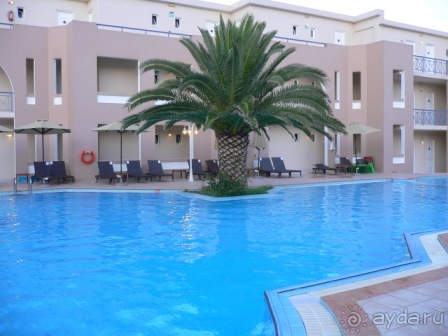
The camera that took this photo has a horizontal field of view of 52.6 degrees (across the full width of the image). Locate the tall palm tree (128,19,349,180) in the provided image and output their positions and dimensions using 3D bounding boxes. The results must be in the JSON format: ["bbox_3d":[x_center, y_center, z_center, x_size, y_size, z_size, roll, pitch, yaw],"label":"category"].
[{"bbox_3d":[0.319,-2.399,16.291,8.000,6.250,7.800,0,2,0],"label":"tall palm tree"}]

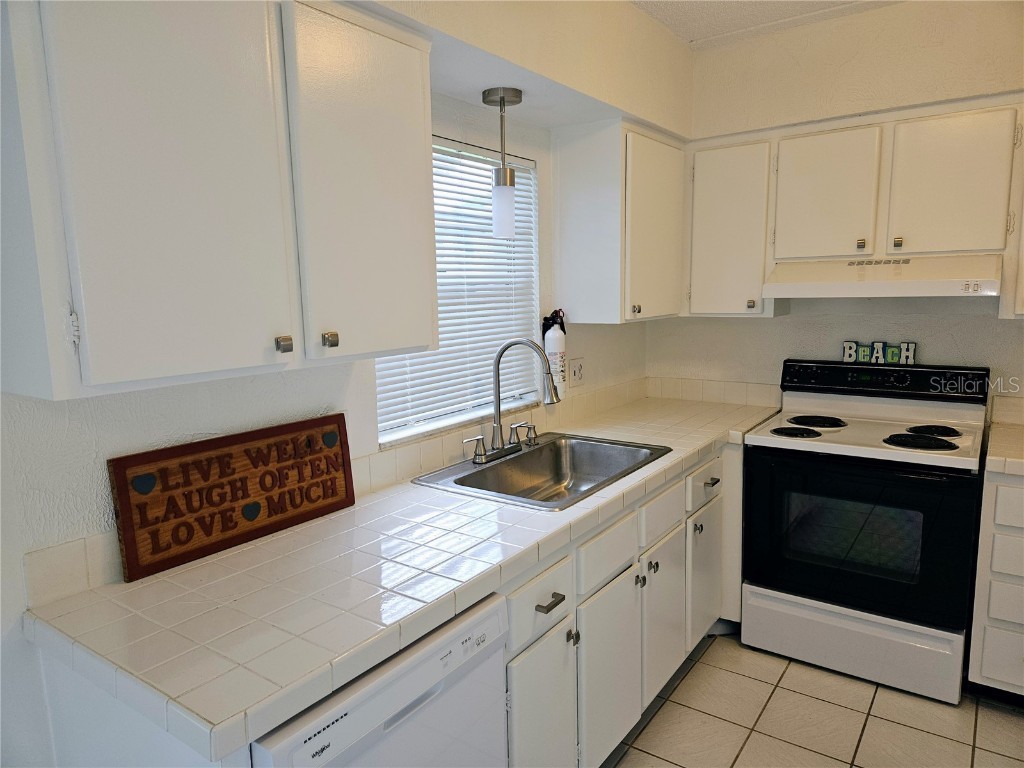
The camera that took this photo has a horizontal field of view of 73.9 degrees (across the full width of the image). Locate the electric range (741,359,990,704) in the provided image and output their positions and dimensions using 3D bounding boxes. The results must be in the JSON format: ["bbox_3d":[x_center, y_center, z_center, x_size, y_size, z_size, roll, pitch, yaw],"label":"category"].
[{"bbox_3d":[1.415,0.521,2.762,0.765,1.156,0.630,5,10,35],"label":"electric range"}]

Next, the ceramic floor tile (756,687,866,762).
[{"bbox_3d":[1.040,1.180,2.364,0.305,0.010,0.305,5,10,35],"label":"ceramic floor tile"}]

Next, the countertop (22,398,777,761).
[{"bbox_3d":[0.168,0.302,2.241,0.675,0.056,2.832,5,10,35],"label":"countertop"}]

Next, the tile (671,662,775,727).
[{"bbox_3d":[0.785,1.155,2.534,0.306,0.010,0.305,5,10,35],"label":"tile"}]

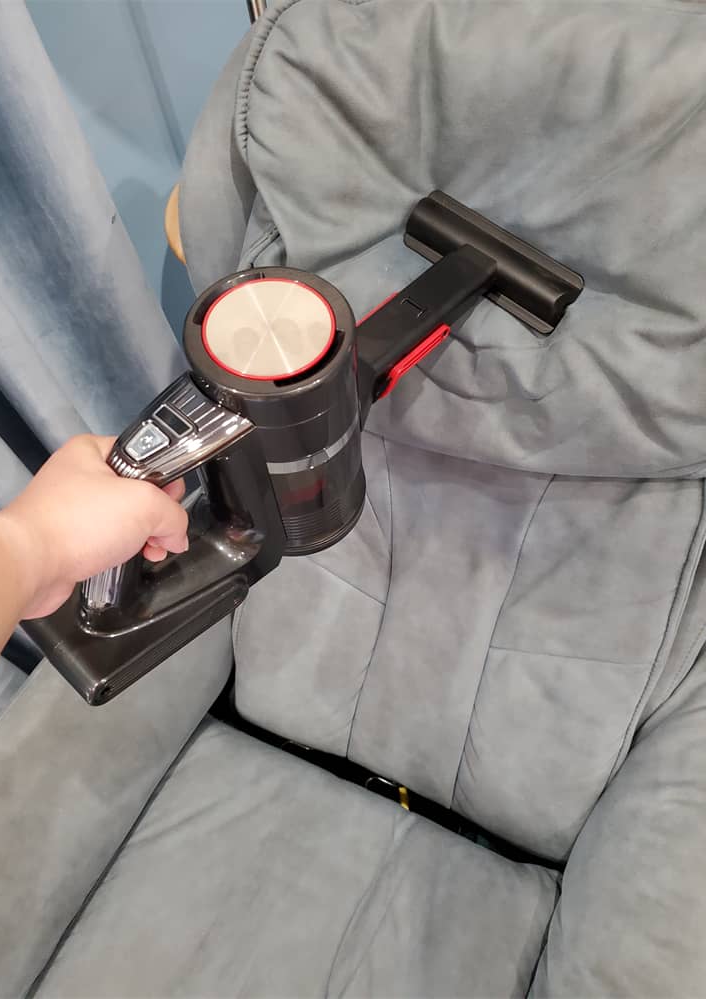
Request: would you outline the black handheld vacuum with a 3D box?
[{"bbox_3d":[-0.034,-0.059,0.498,0.141,0.194,0.440,39,69,19],"label":"black handheld vacuum"}]

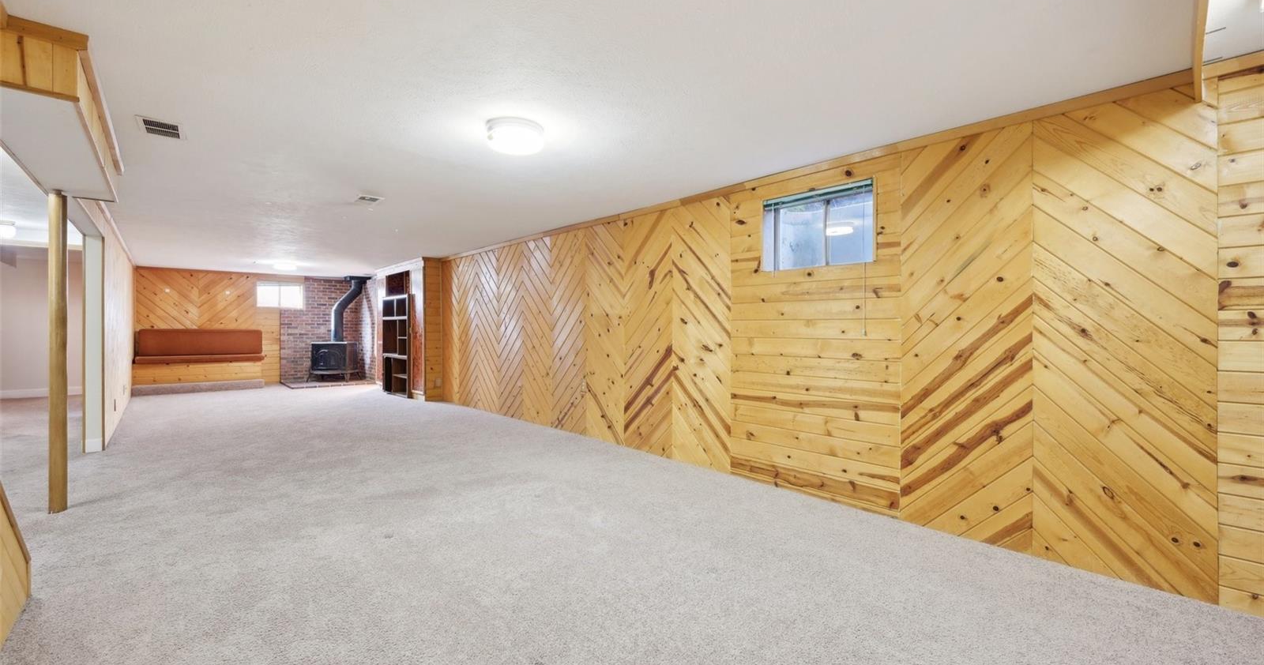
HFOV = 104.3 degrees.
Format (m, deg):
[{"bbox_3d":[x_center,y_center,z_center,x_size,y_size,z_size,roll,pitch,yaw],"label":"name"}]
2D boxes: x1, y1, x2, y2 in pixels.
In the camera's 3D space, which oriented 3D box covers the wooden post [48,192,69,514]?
[{"bbox_3d":[-3.497,0.119,2.995,0.078,1.946,0.078,0,0,-43],"label":"wooden post"}]

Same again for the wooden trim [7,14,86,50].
[{"bbox_3d":[-2.168,-1.108,1.830,0.200,0.053,0.022,0,0,-43],"label":"wooden trim"}]

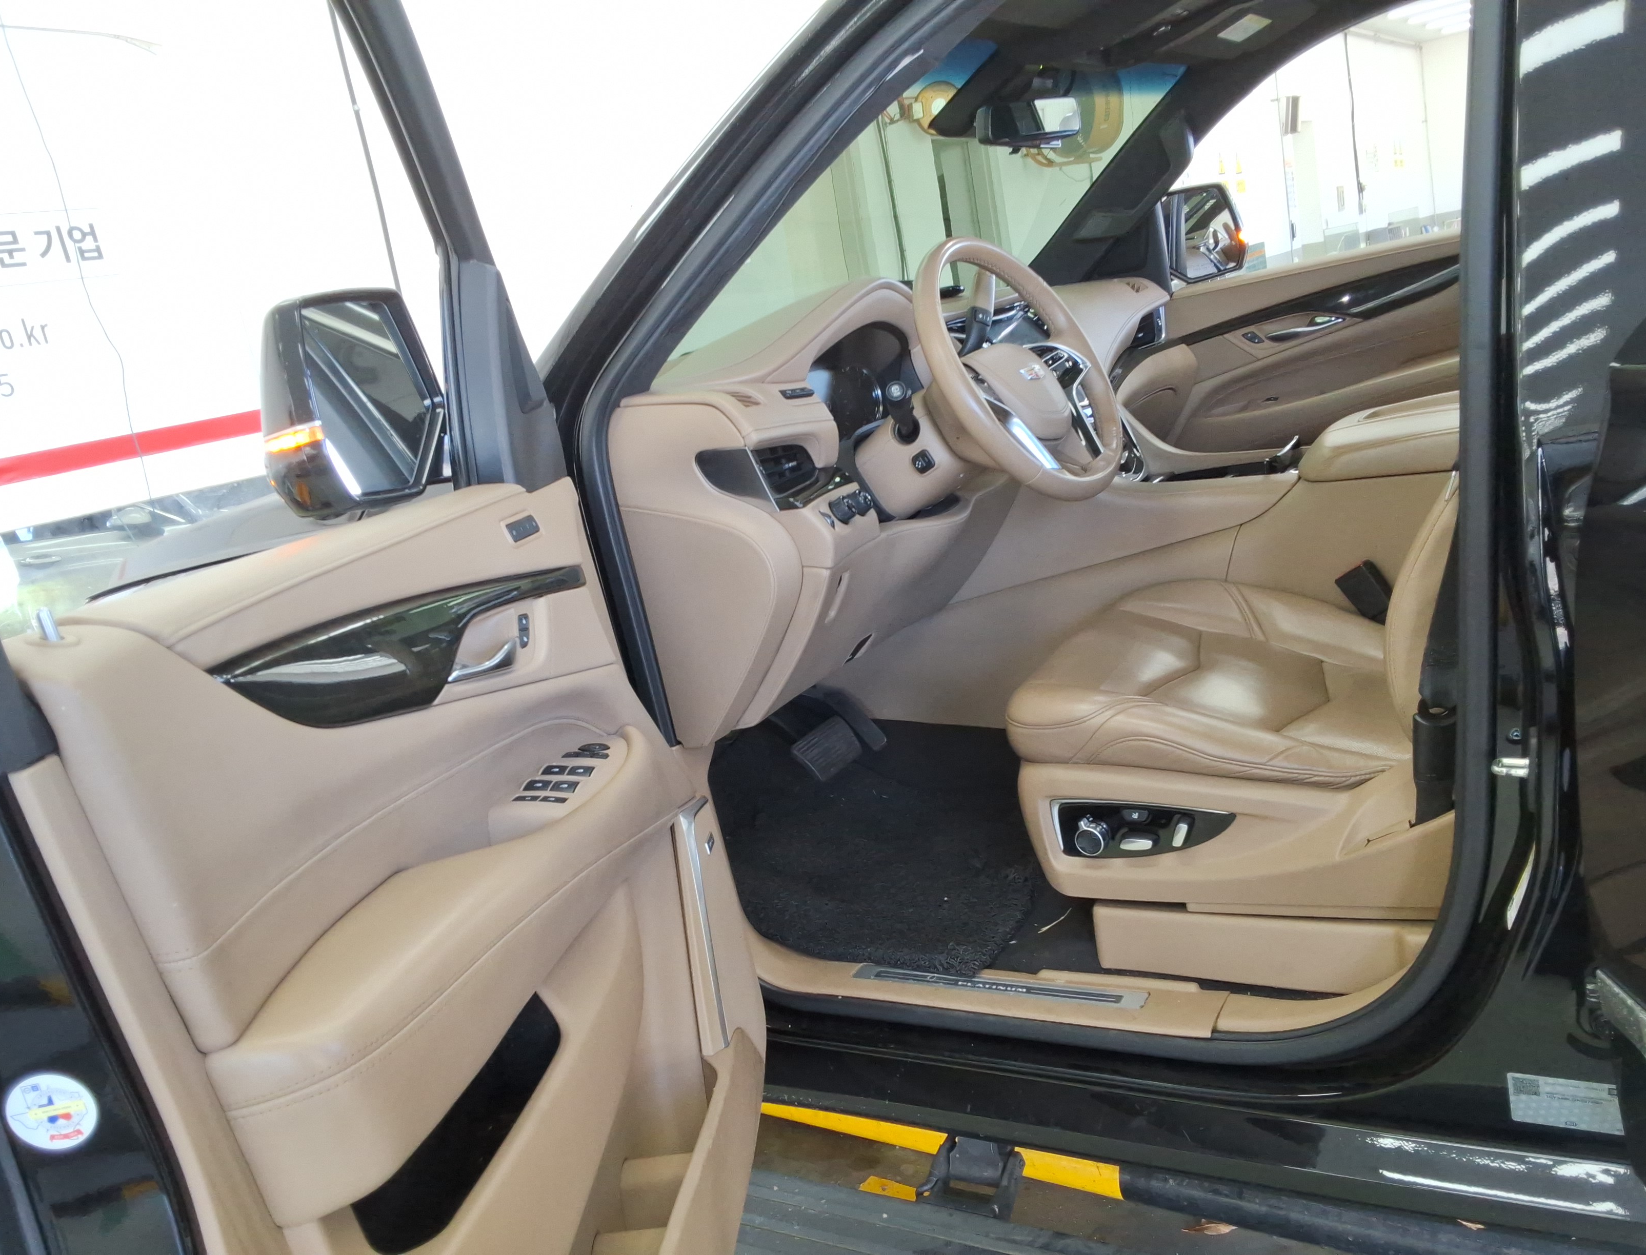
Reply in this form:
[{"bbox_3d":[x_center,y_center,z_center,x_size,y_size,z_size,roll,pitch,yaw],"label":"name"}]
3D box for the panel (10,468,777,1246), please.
[{"bbox_3d":[-0.201,0.231,1.076,0.170,0.720,0.930,-9,13,8],"label":"panel"}]

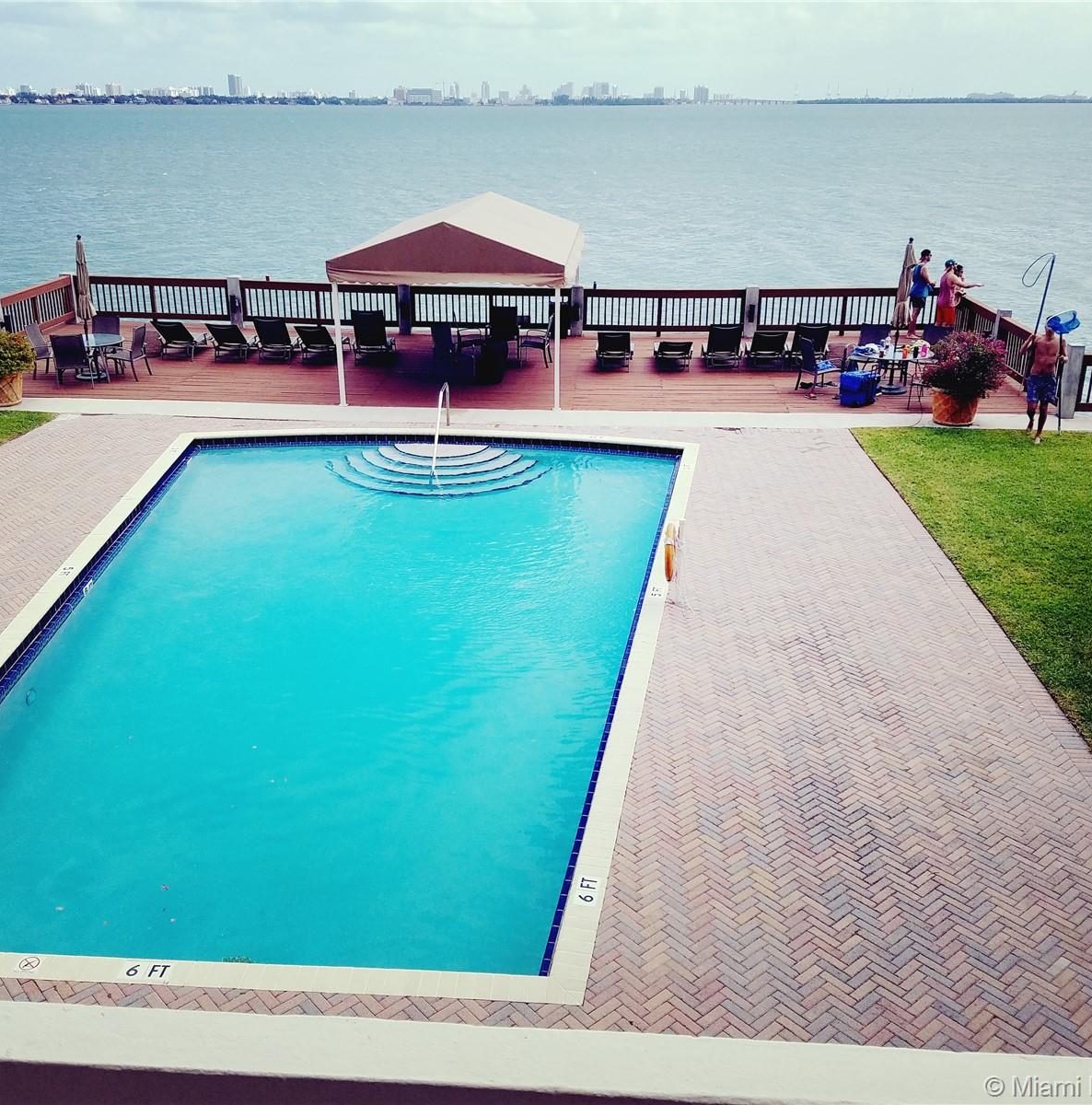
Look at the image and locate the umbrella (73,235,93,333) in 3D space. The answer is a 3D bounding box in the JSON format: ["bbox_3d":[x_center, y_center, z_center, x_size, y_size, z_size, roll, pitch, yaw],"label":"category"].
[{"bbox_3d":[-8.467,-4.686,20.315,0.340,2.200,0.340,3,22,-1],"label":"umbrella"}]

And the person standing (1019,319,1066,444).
[{"bbox_3d":[7.556,-2.643,16.826,0.620,1.792,0.520,7,23,17],"label":"person standing"}]

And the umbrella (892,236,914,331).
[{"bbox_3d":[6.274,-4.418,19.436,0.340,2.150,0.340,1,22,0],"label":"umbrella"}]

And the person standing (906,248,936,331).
[{"bbox_3d":[8.175,-5.646,24.154,0.400,1.839,0.480,-7,23,-17],"label":"person standing"}]

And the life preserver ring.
[{"bbox_3d":[1.257,0.000,11.142,0.115,0.600,0.600,4,22,10],"label":"life preserver ring"}]

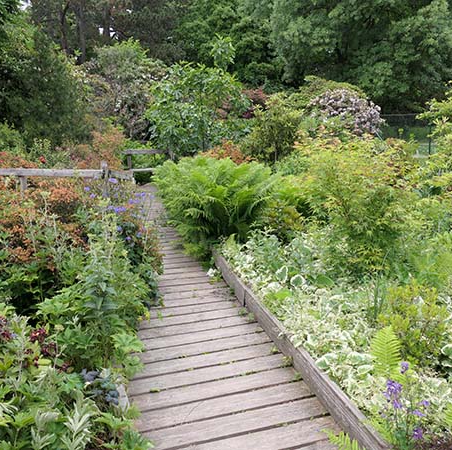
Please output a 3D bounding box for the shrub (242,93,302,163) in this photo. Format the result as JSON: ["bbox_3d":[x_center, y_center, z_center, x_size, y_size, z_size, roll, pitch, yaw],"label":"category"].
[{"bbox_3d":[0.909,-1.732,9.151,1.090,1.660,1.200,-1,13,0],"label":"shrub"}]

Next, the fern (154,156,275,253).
[{"bbox_3d":[-0.141,-0.290,5.683,1.360,1.080,1.250,-1,13,0],"label":"fern"}]

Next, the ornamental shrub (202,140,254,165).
[{"bbox_3d":[0.031,-1.098,8.371,0.960,0.810,0.950,-1,13,0],"label":"ornamental shrub"}]

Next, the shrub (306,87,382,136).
[{"bbox_3d":[3.111,-2.679,12.226,1.890,1.810,2.000,-1,13,0],"label":"shrub"}]

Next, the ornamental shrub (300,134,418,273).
[{"bbox_3d":[1.259,-0.210,4.476,1.020,1.250,1.000,-1,13,0],"label":"ornamental shrub"}]

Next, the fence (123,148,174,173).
[{"bbox_3d":[-1.726,-1.299,10.472,1.160,0.820,0.120,-1,13,0],"label":"fence"}]

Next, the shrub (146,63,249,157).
[{"bbox_3d":[-0.586,-2.151,9.764,1.970,2.350,1.900,-1,13,0],"label":"shrub"}]

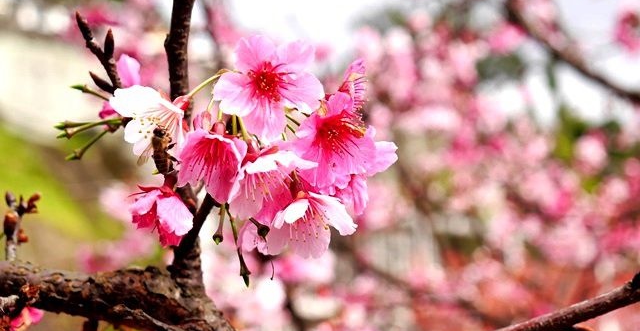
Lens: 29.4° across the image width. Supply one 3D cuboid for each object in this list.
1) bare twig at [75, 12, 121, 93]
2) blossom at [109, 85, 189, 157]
[{"bbox_3d":[-0.065,-0.033,0.355,0.009,0.025,0.007,-27,0,0],"label":"bare twig"},{"bbox_3d":[-0.049,-0.012,0.348,0.019,0.022,0.022,-35,18,-29],"label":"blossom"}]

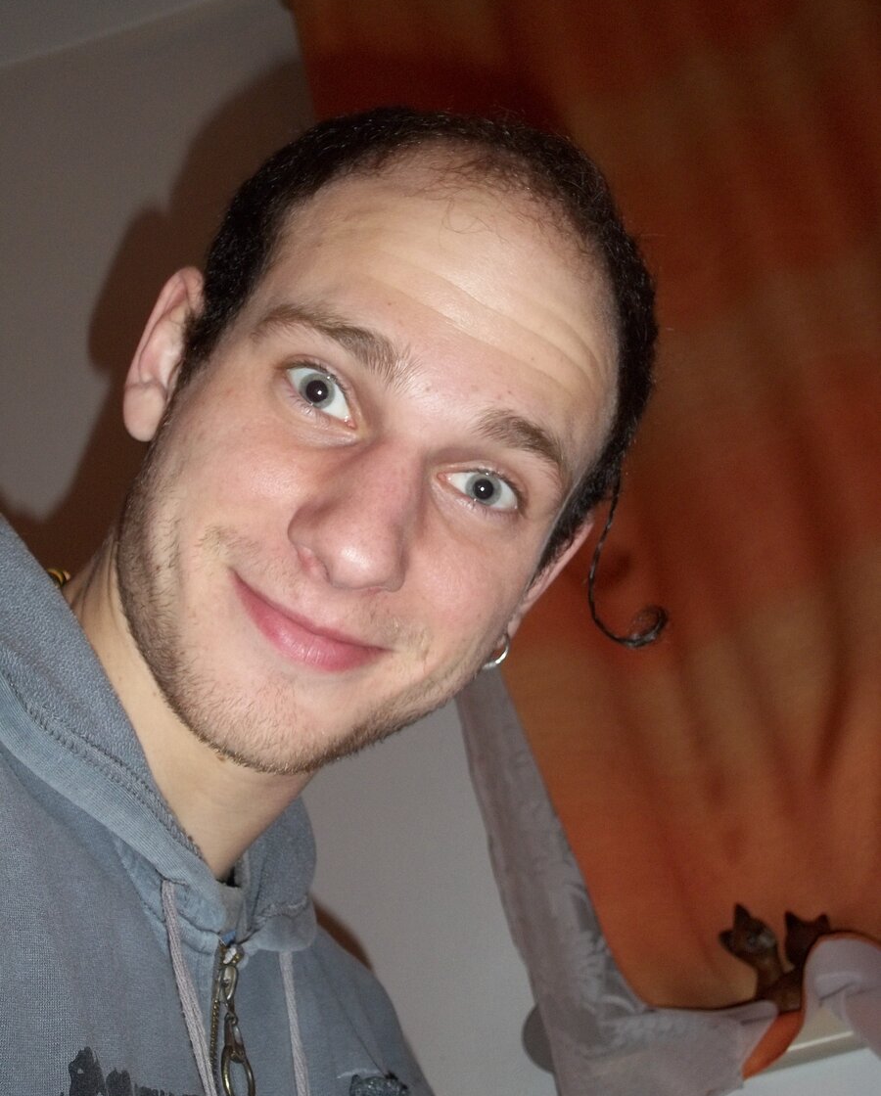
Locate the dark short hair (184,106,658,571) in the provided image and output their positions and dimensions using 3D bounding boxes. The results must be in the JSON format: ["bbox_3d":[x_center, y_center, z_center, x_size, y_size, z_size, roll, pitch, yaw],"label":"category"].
[{"bbox_3d":[-0.009,-0.084,0.618,0.174,0.170,0.175,31,1,-12],"label":"dark short hair"}]

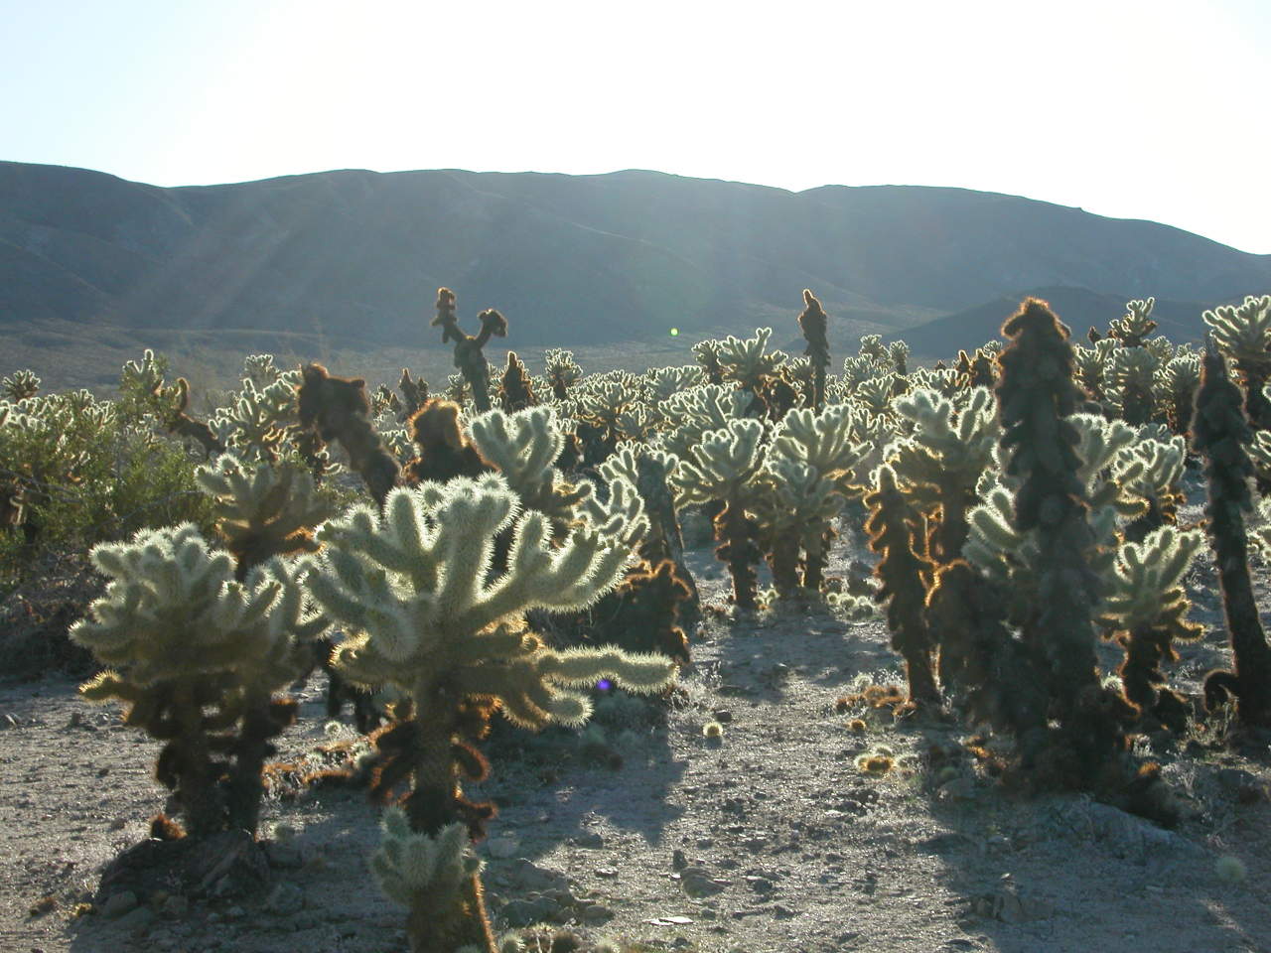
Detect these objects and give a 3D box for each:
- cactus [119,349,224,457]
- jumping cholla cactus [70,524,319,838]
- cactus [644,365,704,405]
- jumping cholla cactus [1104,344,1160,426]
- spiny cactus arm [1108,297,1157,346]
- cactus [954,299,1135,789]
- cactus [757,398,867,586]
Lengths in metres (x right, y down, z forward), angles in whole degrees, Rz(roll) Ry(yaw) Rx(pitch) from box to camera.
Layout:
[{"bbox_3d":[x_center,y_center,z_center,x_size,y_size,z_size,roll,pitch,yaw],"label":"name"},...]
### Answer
[{"bbox_3d":[-4.588,-0.683,24.000,1.040,1.140,0.850,0,2,0],"label":"cactus"},{"bbox_3d":[-1.181,0.550,6.500,0.651,0.825,0.580,0,3,0],"label":"jumping cholla cactus"},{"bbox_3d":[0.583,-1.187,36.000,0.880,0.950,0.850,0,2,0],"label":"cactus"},{"bbox_3d":[6.358,-1.137,31.000,0.690,1.046,0.620,0,3,0],"label":"jumping cholla cactus"},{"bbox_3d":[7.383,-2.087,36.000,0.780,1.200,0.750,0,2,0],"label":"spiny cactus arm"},{"bbox_3d":[1.518,0.245,9.000,0.660,1.790,0.580,0,2,0],"label":"cactus"},{"bbox_3d":[1.009,0.122,13.800,0.592,1.053,0.540,0,3,0],"label":"cactus"}]

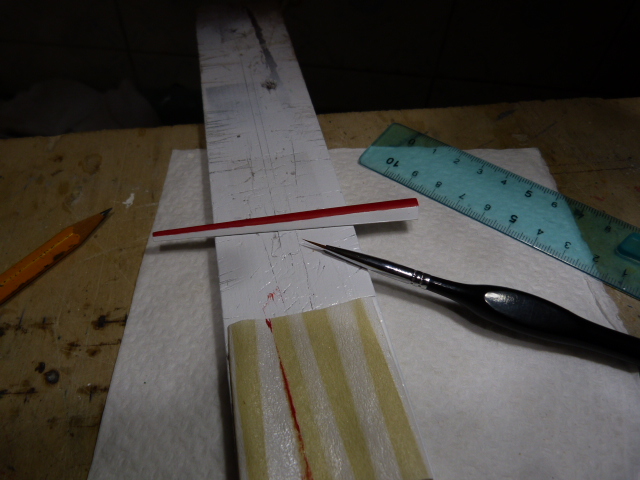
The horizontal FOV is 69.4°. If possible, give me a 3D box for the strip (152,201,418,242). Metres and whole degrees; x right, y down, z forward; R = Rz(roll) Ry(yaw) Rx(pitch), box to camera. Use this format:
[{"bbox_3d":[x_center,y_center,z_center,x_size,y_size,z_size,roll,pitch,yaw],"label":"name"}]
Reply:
[{"bbox_3d":[-0.010,-0.007,0.149,0.086,0.006,0.004,-5,53,-7],"label":"strip"}]

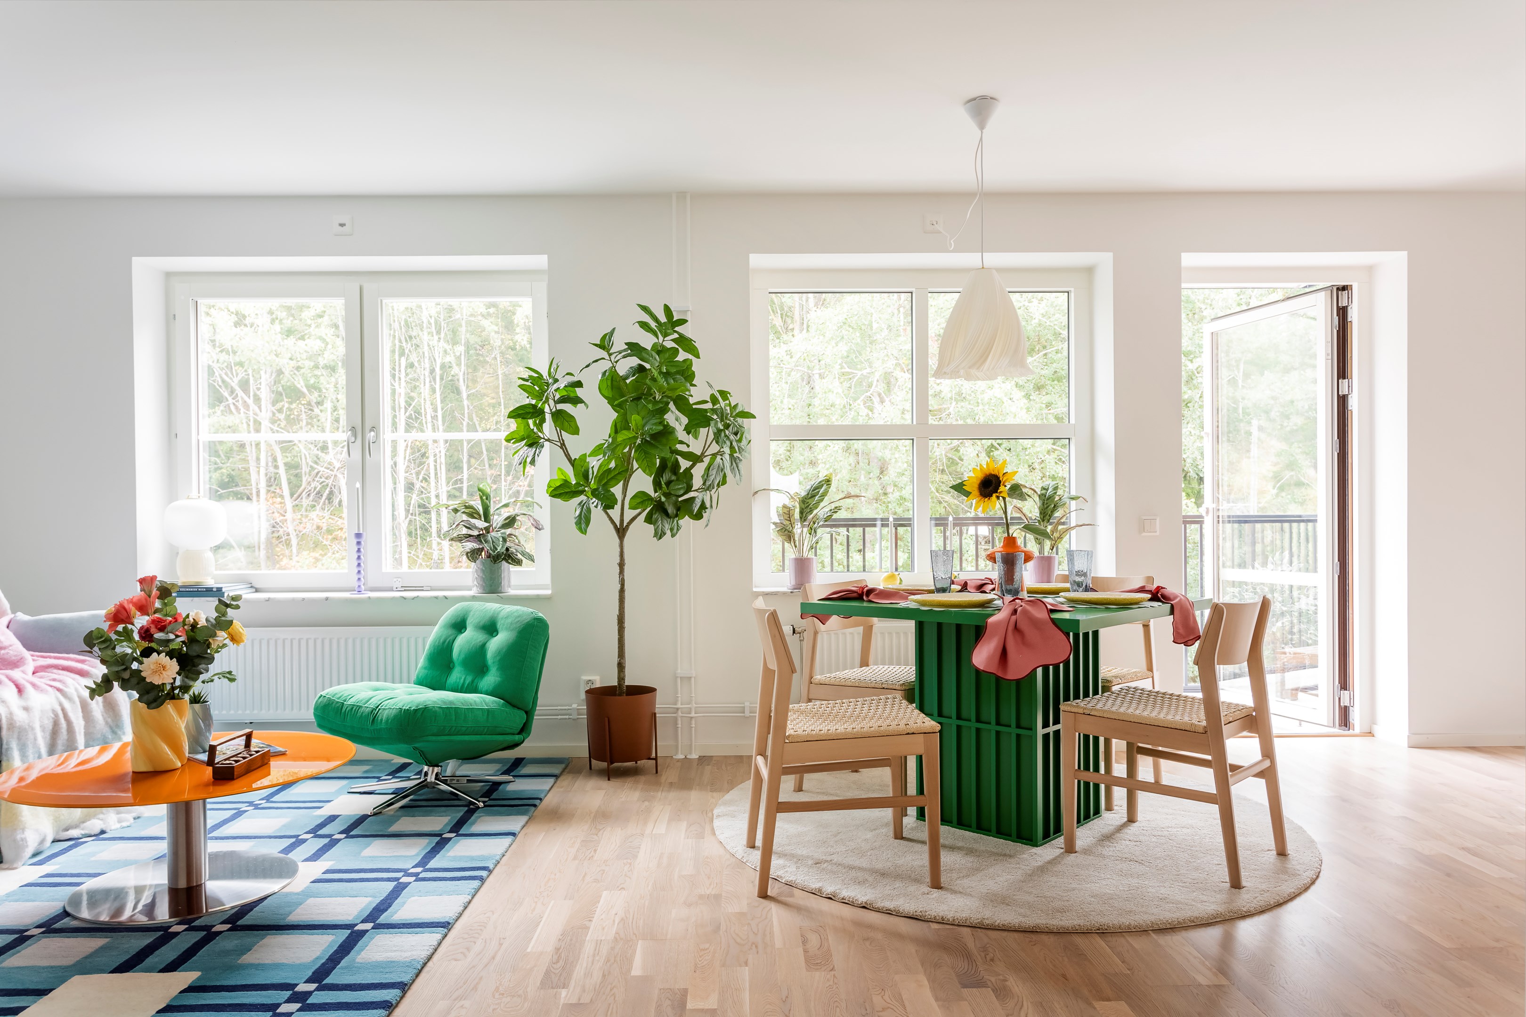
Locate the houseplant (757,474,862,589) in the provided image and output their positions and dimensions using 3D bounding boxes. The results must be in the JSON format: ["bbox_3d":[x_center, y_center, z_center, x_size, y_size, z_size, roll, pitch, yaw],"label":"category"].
[{"bbox_3d":[0.205,0.101,4.535,0.460,0.510,0.420,0,0,-1],"label":"houseplant"}]

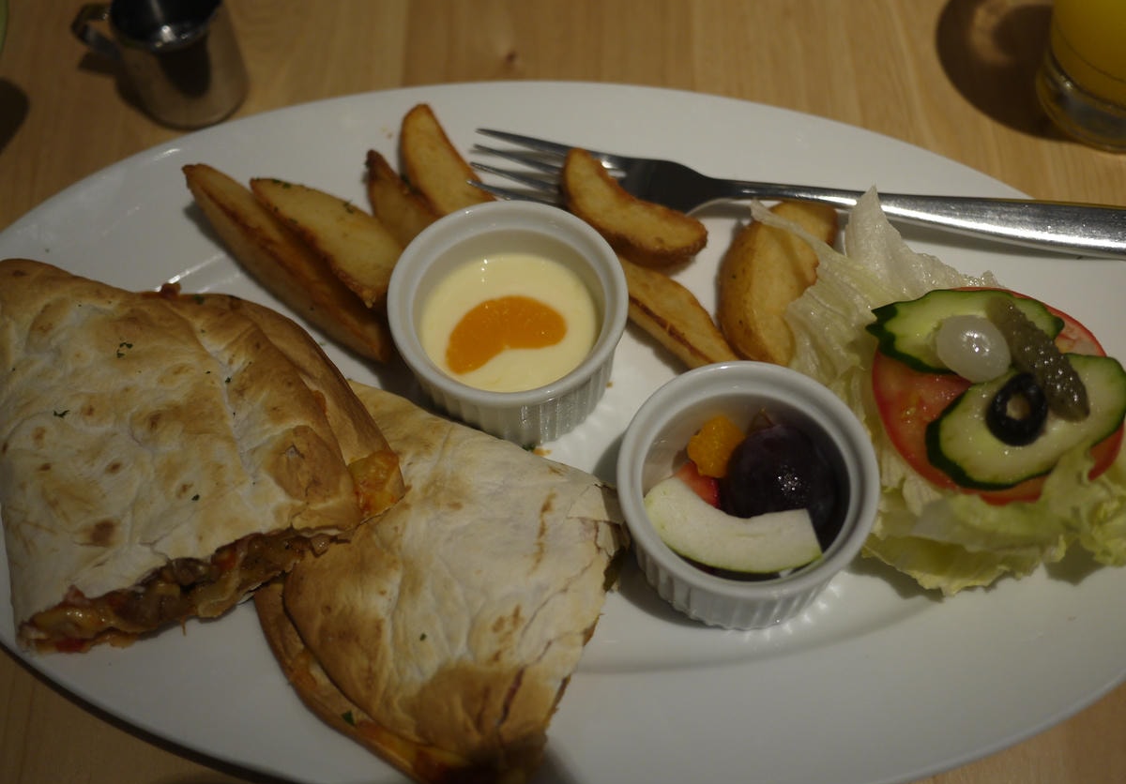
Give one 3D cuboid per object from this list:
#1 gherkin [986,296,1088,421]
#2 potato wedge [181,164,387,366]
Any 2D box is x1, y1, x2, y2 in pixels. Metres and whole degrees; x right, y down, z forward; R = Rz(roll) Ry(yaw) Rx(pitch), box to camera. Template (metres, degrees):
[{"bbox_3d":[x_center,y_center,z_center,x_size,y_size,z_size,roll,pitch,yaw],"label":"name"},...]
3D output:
[{"bbox_3d":[0.129,-0.010,0.353,0.012,0.012,0.039,-24,64,-11],"label":"gherkin"},{"bbox_3d":[-0.083,-0.039,0.396,0.090,0.022,0.023,40,70,14],"label":"potato wedge"}]

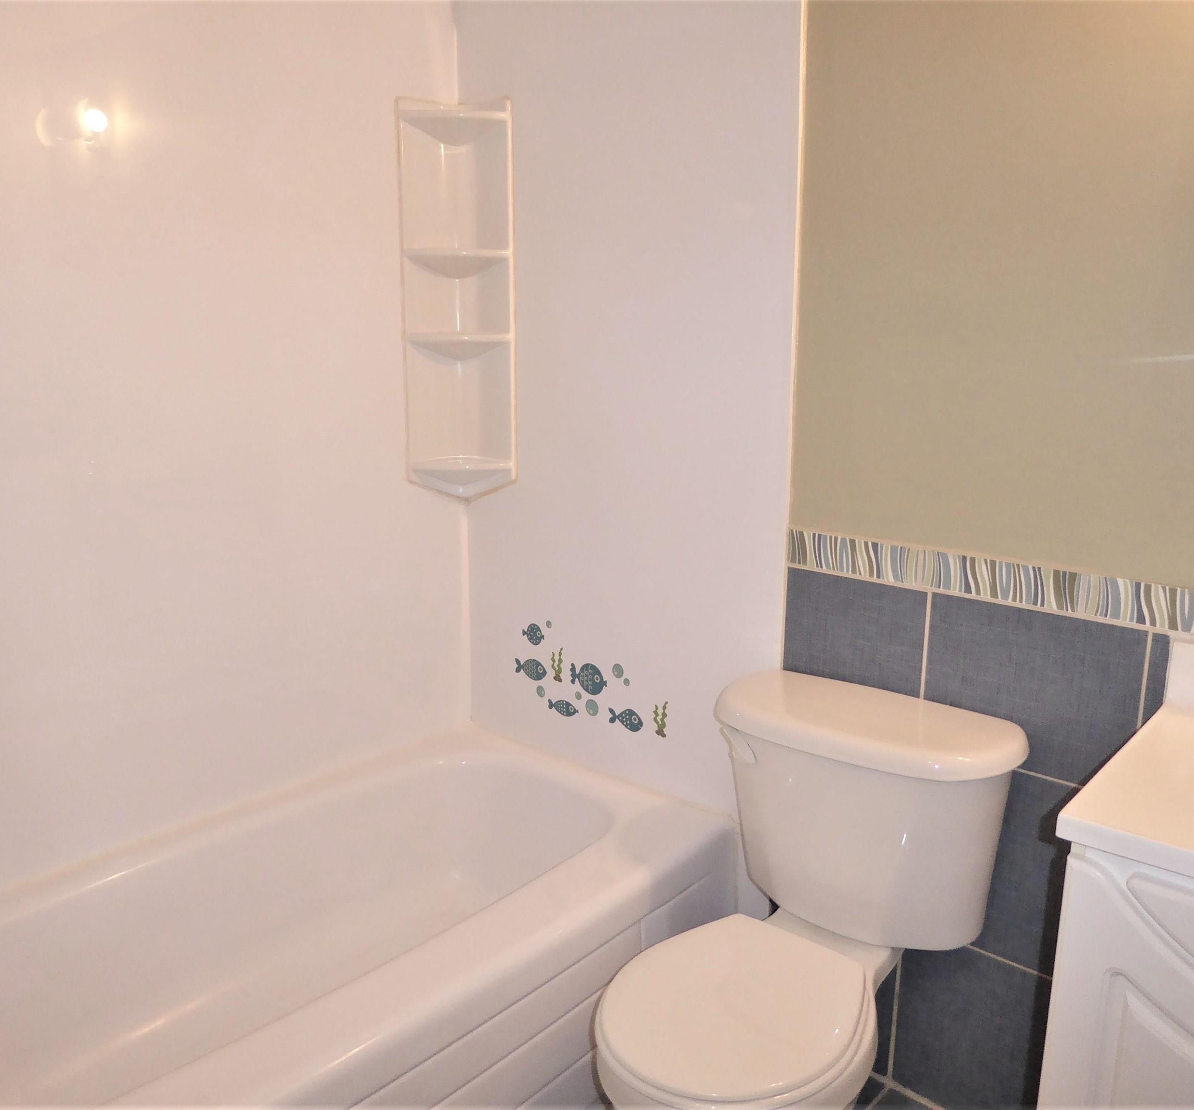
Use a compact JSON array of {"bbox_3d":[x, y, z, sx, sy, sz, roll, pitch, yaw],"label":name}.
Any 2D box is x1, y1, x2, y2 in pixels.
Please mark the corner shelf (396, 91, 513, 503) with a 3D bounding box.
[{"bbox_3d":[-0.292,-0.524,2.280,0.230,0.860,0.117,0,12,-3],"label":"corner shelf"}]

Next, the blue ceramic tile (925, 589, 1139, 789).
[{"bbox_3d":[0.664,0.210,1.650,0.325,0.254,0.010,11,16,41],"label":"blue ceramic tile"}]

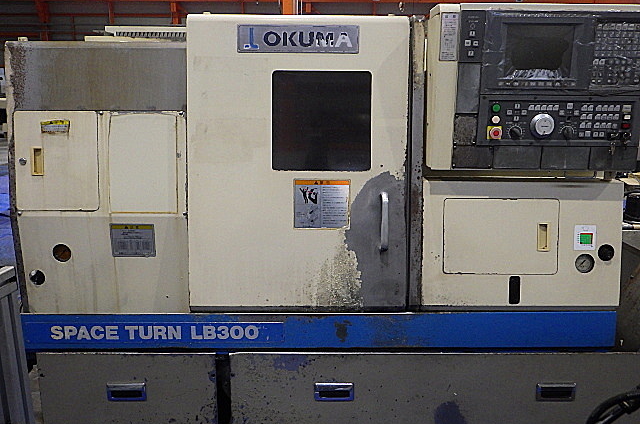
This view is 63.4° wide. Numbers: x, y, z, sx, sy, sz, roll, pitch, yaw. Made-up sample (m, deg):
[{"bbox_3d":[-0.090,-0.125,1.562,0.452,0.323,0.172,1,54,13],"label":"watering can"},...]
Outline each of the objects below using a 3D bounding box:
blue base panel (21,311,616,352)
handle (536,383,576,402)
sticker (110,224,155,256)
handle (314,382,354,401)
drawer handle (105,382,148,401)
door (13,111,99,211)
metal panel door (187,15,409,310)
[{"bbox_3d":[-0.004,0.442,1.956,2.219,0.138,0.050,0,3,0],"label":"blue base panel"},{"bbox_3d":[0.891,0.678,1.964,0.152,0.073,0.030,0,5,0],"label":"handle"},{"bbox_3d":[-0.716,0.110,1.989,0.173,0.125,0.006,0,11,0],"label":"sticker"},{"bbox_3d":[0.055,0.677,1.964,0.151,0.071,0.030,0,5,0],"label":"handle"},{"bbox_3d":[-0.727,0.677,1.964,0.150,0.070,0.030,0,5,0],"label":"drawer handle"},{"bbox_3d":[-0.995,-0.192,1.972,0.322,0.376,0.025,0,3,0],"label":"door"},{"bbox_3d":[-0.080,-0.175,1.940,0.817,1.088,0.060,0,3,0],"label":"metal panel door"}]

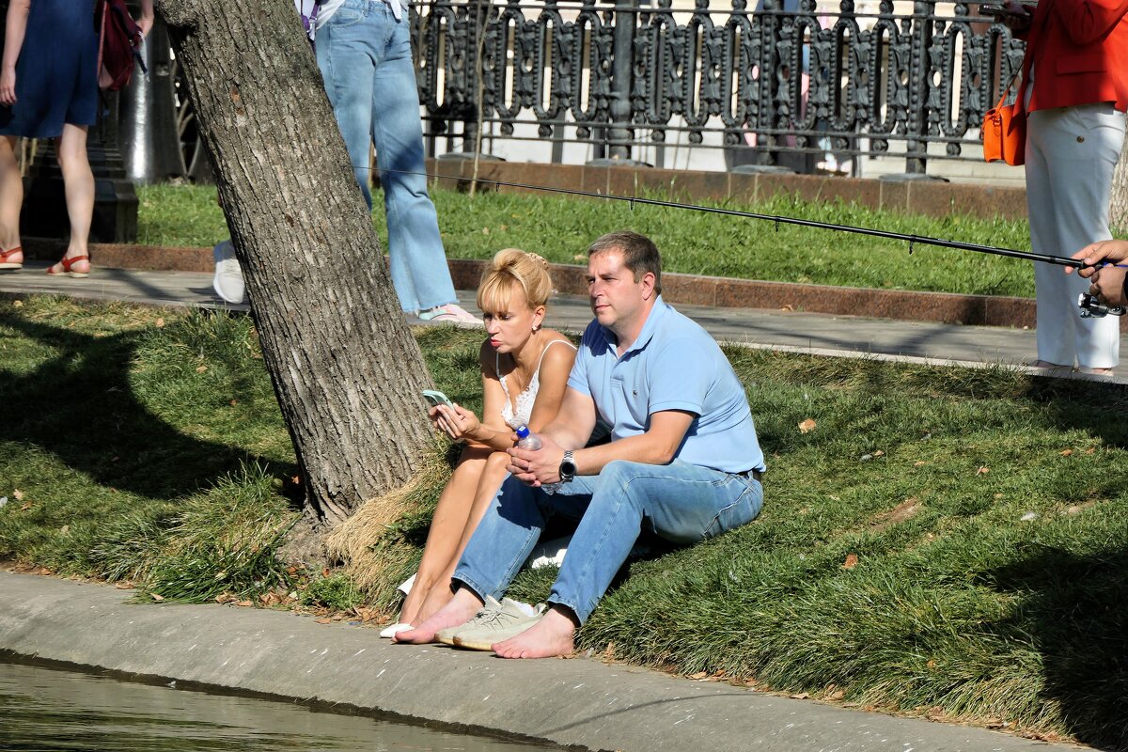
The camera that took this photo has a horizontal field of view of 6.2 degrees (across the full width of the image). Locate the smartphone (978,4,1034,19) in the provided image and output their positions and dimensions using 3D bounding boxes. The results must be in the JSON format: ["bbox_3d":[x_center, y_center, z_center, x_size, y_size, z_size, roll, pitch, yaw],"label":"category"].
[{"bbox_3d":[1.349,-1.116,31.700,0.158,0.010,0.075,11,-12,3],"label":"smartphone"}]

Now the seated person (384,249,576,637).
[{"bbox_3d":[-0.147,0.174,27.300,0.790,1.000,0.450,0,2,-39],"label":"seated person"}]

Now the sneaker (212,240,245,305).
[{"bbox_3d":[-1.128,-0.354,35.000,0.105,0.125,0.270,-3,37,-5],"label":"sneaker"}]

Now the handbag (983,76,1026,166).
[{"bbox_3d":[1.363,-0.779,31.900,0.140,0.260,0.210,1,2,-28],"label":"handbag"}]

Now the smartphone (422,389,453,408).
[{"bbox_3d":[-0.311,0.090,27.100,0.075,0.011,0.150,3,-43,47],"label":"smartphone"}]

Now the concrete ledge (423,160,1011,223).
[{"bbox_3d":[0.660,-0.825,46.100,0.300,0.190,4.300,0,2,-36],"label":"concrete ledge"}]

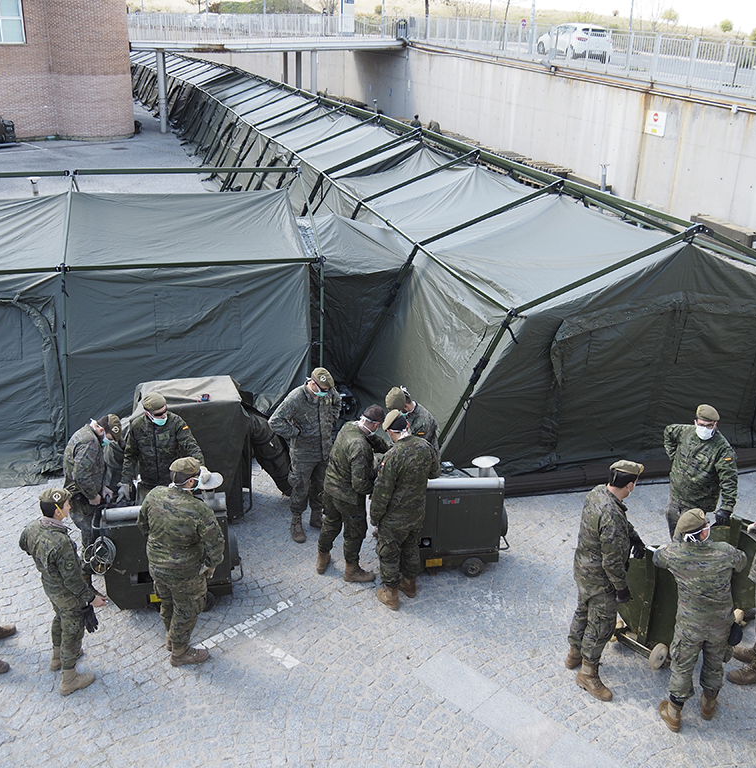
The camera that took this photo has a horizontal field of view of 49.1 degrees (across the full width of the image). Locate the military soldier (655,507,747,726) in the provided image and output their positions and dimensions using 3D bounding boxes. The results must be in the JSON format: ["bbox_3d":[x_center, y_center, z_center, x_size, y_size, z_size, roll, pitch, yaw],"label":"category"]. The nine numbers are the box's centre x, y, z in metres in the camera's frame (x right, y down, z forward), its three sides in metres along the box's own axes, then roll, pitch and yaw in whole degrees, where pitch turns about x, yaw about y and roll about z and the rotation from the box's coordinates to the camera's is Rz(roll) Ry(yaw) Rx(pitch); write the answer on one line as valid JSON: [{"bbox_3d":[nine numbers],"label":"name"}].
[{"bbox_3d":[2.100,1.559,5.538,0.660,1.740,0.480,6,23,14],"label":"military soldier"}]

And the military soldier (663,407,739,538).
[{"bbox_3d":[2.829,0.969,7.472,0.660,1.740,0.500,16,26,31],"label":"military soldier"}]

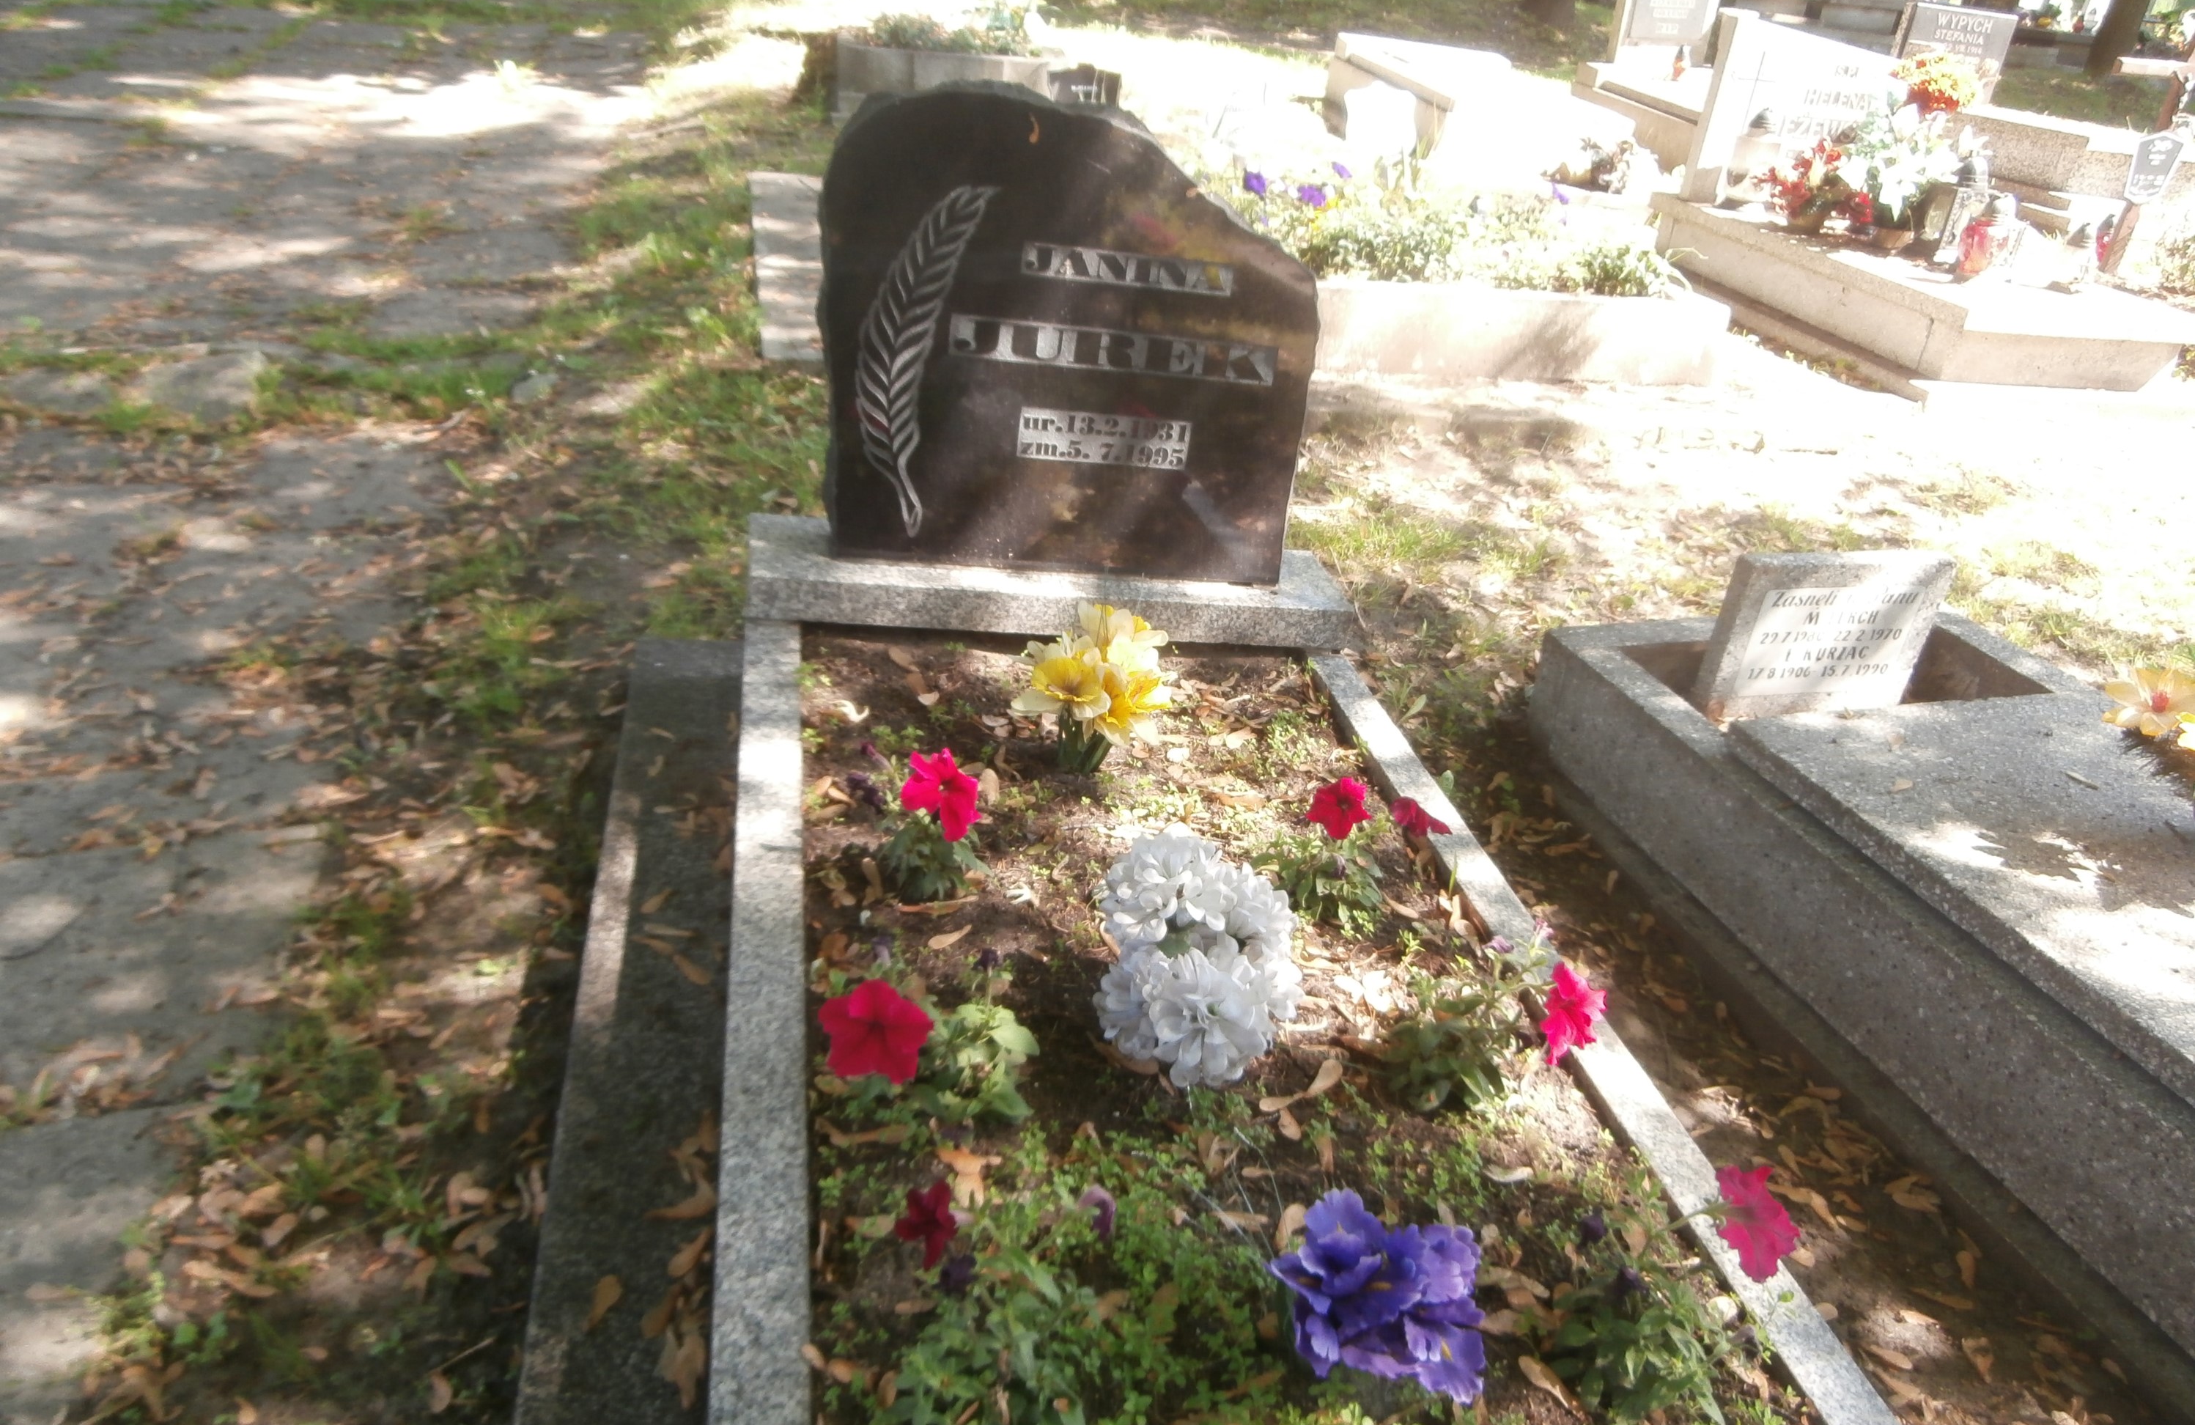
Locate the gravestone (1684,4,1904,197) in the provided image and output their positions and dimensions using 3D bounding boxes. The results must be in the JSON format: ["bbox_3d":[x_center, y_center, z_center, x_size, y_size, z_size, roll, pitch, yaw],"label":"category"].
[{"bbox_3d":[2.901,-2.484,6.335,0.721,0.752,0.165,0,29,-9],"label":"gravestone"}]

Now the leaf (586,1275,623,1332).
[{"bbox_3d":[-0.403,0.481,1.241,0.016,0.010,0.054,7,28,5],"label":"leaf"}]

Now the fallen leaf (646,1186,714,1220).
[{"bbox_3d":[-0.364,0.432,1.336,0.059,0.010,0.023,-12,32,-27],"label":"fallen leaf"}]

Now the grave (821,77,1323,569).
[{"bbox_3d":[-0.049,-0.582,2.472,0.778,0.762,0.103,1,29,-10],"label":"grave"}]

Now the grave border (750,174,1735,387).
[{"bbox_3d":[0.339,-1.391,4.724,2.678,0.268,1.421,-1,29,-11],"label":"grave border"}]

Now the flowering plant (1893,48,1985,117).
[{"bbox_3d":[3.302,-2.467,5.974,0.306,0.269,0.269,-1,29,-9],"label":"flowering plant"}]

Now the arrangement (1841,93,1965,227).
[{"bbox_3d":[2.997,-2.033,5.665,0.389,0.464,0.343,-1,29,-9],"label":"arrangement"}]

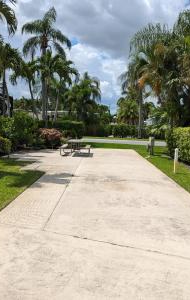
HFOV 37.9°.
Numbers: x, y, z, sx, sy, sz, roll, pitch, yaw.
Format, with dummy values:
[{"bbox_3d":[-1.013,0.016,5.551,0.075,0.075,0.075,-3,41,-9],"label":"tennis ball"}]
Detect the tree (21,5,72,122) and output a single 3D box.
[{"bbox_3d":[-4.732,-7.305,26.423,4.900,12.800,4.900,0,5,0],"label":"tree"}]

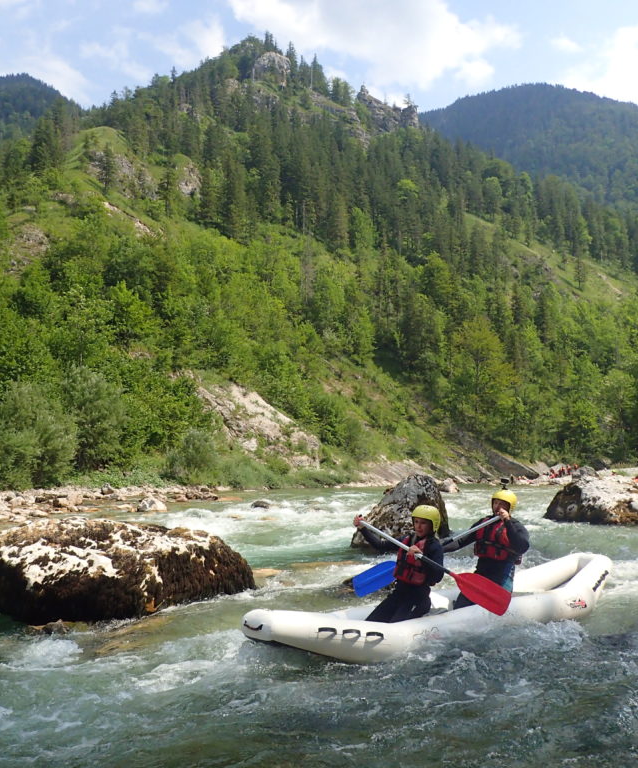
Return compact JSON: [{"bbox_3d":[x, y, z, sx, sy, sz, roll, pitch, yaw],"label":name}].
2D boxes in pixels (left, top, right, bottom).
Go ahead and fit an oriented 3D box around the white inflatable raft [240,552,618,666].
[{"bbox_3d":[1.190,1.805,6.059,4.220,0.520,1.000,5,-8,-41],"label":"white inflatable raft"}]

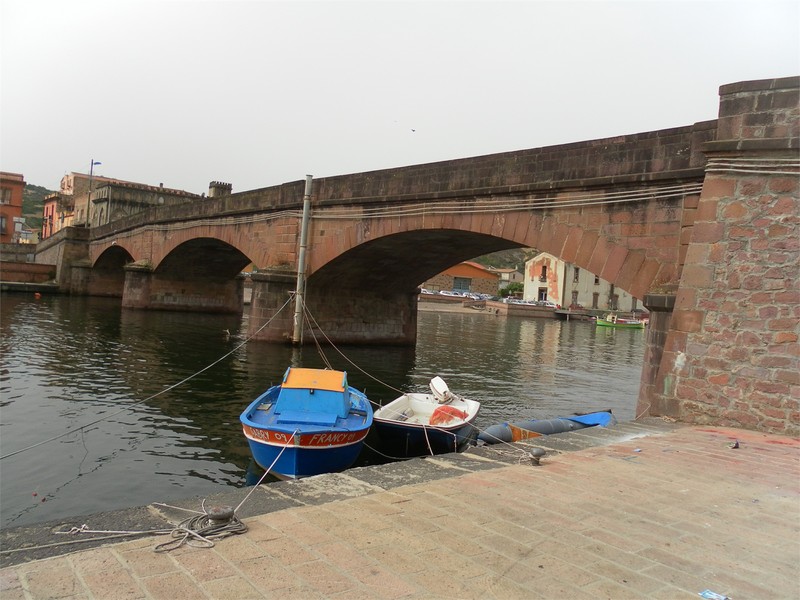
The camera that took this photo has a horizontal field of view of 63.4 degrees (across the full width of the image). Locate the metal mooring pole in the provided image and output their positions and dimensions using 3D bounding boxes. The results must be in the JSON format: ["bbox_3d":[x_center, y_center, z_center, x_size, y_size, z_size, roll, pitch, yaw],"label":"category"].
[{"bbox_3d":[-3.841,-1.558,25.463,0.290,6.680,0.290,4,1,0],"label":"metal mooring pole"}]

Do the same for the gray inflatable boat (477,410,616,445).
[{"bbox_3d":[2.478,2.217,11.524,3.900,0.470,1.100,3,1,-44],"label":"gray inflatable boat"}]

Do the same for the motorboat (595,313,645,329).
[{"bbox_3d":[28.979,2.734,85.513,6.500,1.650,2.200,4,1,6],"label":"motorboat"}]

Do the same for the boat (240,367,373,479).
[{"bbox_3d":[-1.294,1.687,9.661,1.750,1.130,4.500,4,1,-3],"label":"boat"}]

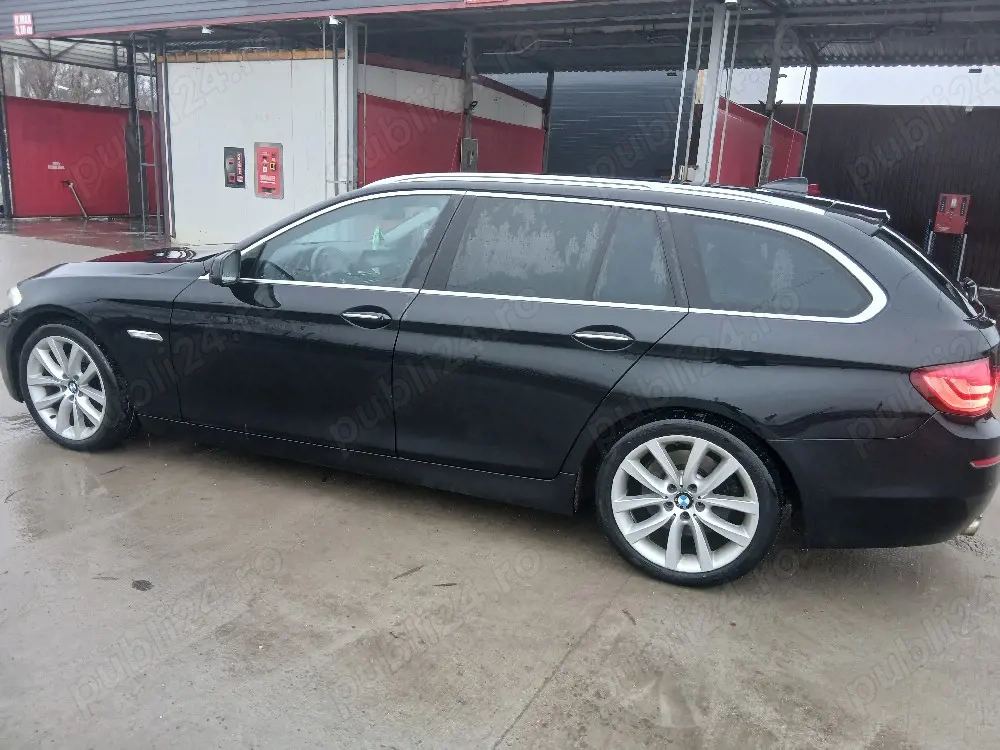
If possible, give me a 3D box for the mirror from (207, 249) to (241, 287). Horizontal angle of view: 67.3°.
[{"bbox_3d":[-1.154,-0.444,3.142,0.145,0.155,0.195,7,15,13],"label":"mirror"}]

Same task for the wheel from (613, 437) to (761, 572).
[{"bbox_3d":[0.694,0.449,2.789,0.520,0.520,0.210,8,15,19],"label":"wheel"}]

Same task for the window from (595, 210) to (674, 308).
[{"bbox_3d":[0.511,-0.427,2.735,0.285,0.360,0.040,8,-7,18],"label":"window"}]

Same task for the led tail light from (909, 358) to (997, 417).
[{"bbox_3d":[1.469,0.031,2.450,0.275,0.200,0.210,10,16,25],"label":"led tail light"}]

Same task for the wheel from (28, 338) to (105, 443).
[{"bbox_3d":[-2.086,0.048,3.749,0.520,0.520,0.210,8,15,20],"label":"wheel"}]

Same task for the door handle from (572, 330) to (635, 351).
[{"bbox_3d":[0.368,-0.131,2.677,0.230,0.065,0.050,8,15,19],"label":"door handle"}]

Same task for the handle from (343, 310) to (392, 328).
[{"bbox_3d":[-0.523,-0.227,2.989,0.230,0.065,0.050,9,15,20],"label":"handle"}]

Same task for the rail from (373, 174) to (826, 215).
[{"bbox_3d":[0.285,-0.726,2.918,1.830,0.090,0.070,8,15,19],"label":"rail"}]

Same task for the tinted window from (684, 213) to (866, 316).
[{"bbox_3d":[0.928,-0.378,2.600,0.670,0.350,0.050,7,-7,15],"label":"tinted window"}]

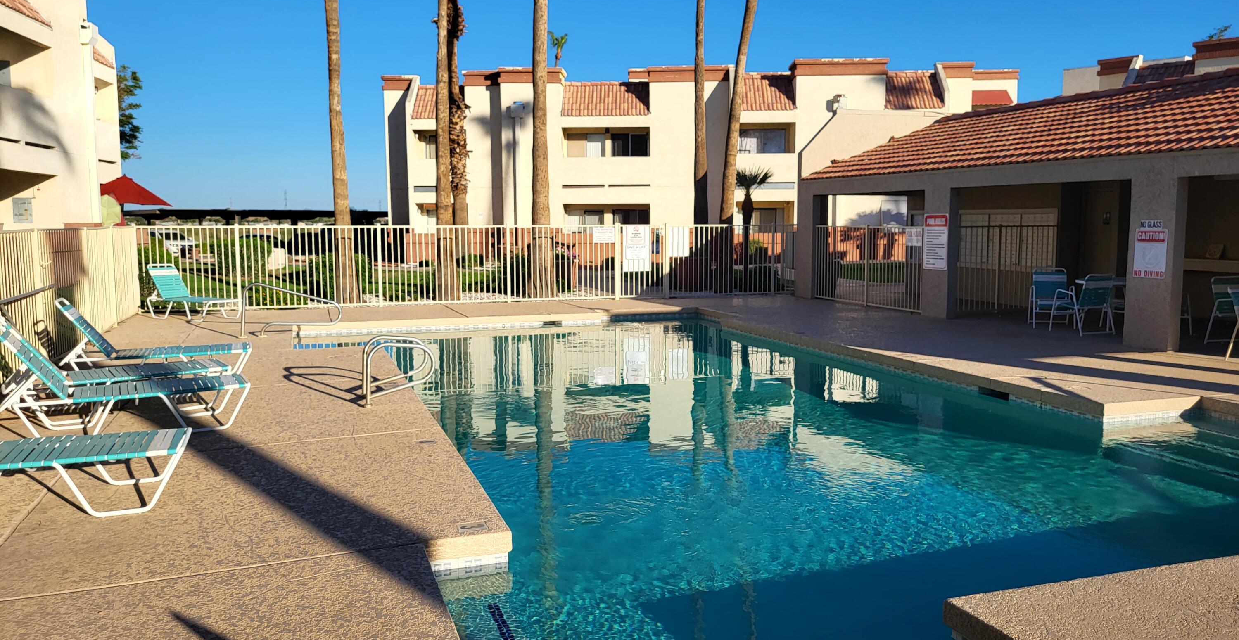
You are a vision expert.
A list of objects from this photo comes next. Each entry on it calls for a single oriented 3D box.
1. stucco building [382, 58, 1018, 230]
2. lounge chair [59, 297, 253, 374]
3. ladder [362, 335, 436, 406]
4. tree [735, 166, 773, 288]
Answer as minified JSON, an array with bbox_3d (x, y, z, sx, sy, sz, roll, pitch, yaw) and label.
[{"bbox_3d":[2.995,-5.832,37.389,22.739,6.897,12.000,0,6,3],"label":"stucco building"},{"bbox_3d":[-4.532,0.194,9.171,1.690,0.870,0.670,-3,7,-23],"label":"lounge chair"},{"bbox_3d":[-1.991,0.430,8.349,0.630,0.550,0.570,-2,6,-19],"label":"ladder"},{"bbox_3d":[2.951,-2.121,21.455,1.143,2.843,1.143,0,6,0],"label":"tree"}]

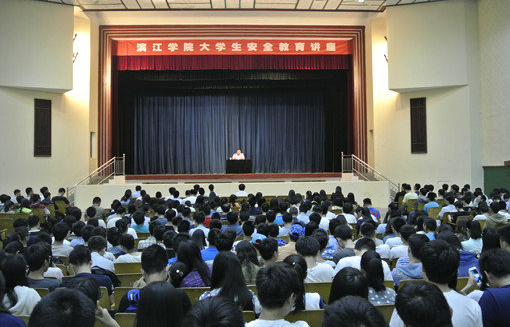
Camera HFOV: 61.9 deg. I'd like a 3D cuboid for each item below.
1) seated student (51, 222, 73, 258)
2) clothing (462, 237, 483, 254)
[{"bbox_3d":[-2.760,1.470,6.250,0.500,1.250,0.750,-1,0,3],"label":"seated student"},{"bbox_3d":[3.020,1.300,5.850,0.430,0.580,0.300,0,0,-6],"label":"clothing"}]

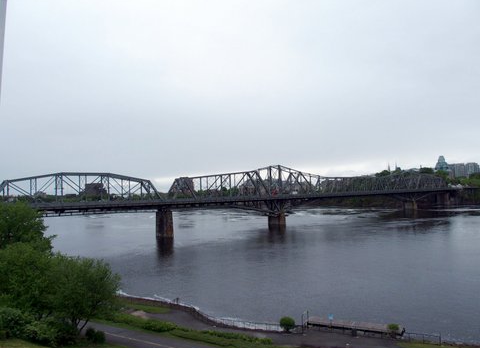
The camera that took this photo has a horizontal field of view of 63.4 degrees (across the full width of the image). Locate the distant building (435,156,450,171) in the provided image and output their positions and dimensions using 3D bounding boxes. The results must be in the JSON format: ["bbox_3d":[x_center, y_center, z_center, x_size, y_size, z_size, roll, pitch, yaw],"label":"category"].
[{"bbox_3d":[333.760,-16.810,640.000,25.000,25.000,24.000,-2,-1,28],"label":"distant building"}]

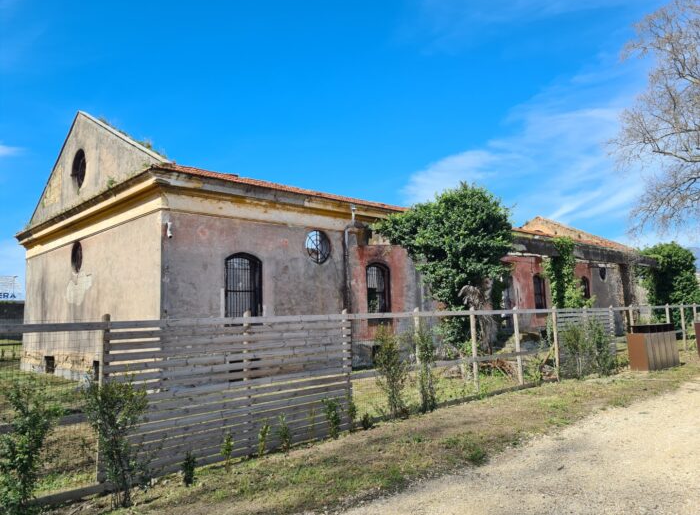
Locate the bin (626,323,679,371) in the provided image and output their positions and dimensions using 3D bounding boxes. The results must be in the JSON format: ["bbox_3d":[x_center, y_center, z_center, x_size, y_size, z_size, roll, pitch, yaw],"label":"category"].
[{"bbox_3d":[8.517,2.487,14.722,2.100,1.185,0.480,4,-9,-40],"label":"bin"}]

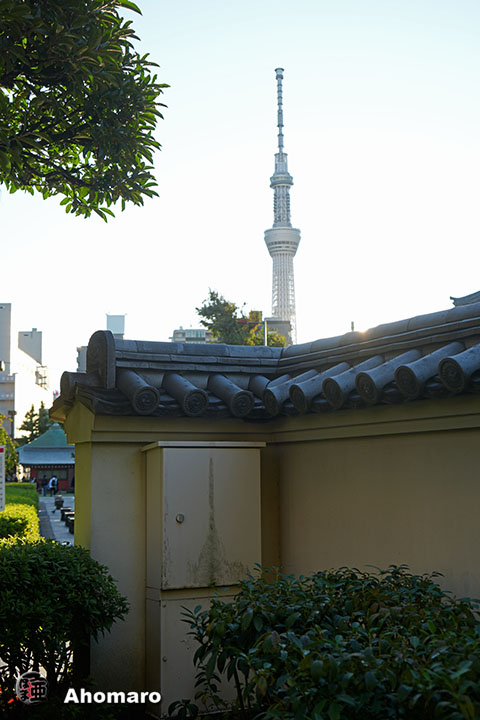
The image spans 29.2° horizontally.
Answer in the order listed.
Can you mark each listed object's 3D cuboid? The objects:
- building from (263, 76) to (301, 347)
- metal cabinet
[{"bbox_3d":[65.296,-141.030,1397.441,66.000,634.000,66.000,-1,-7,3],"label":"building"},{"bbox_3d":[-0.214,1.335,5.753,0.765,1.630,0.255,4,-8,-30],"label":"metal cabinet"}]

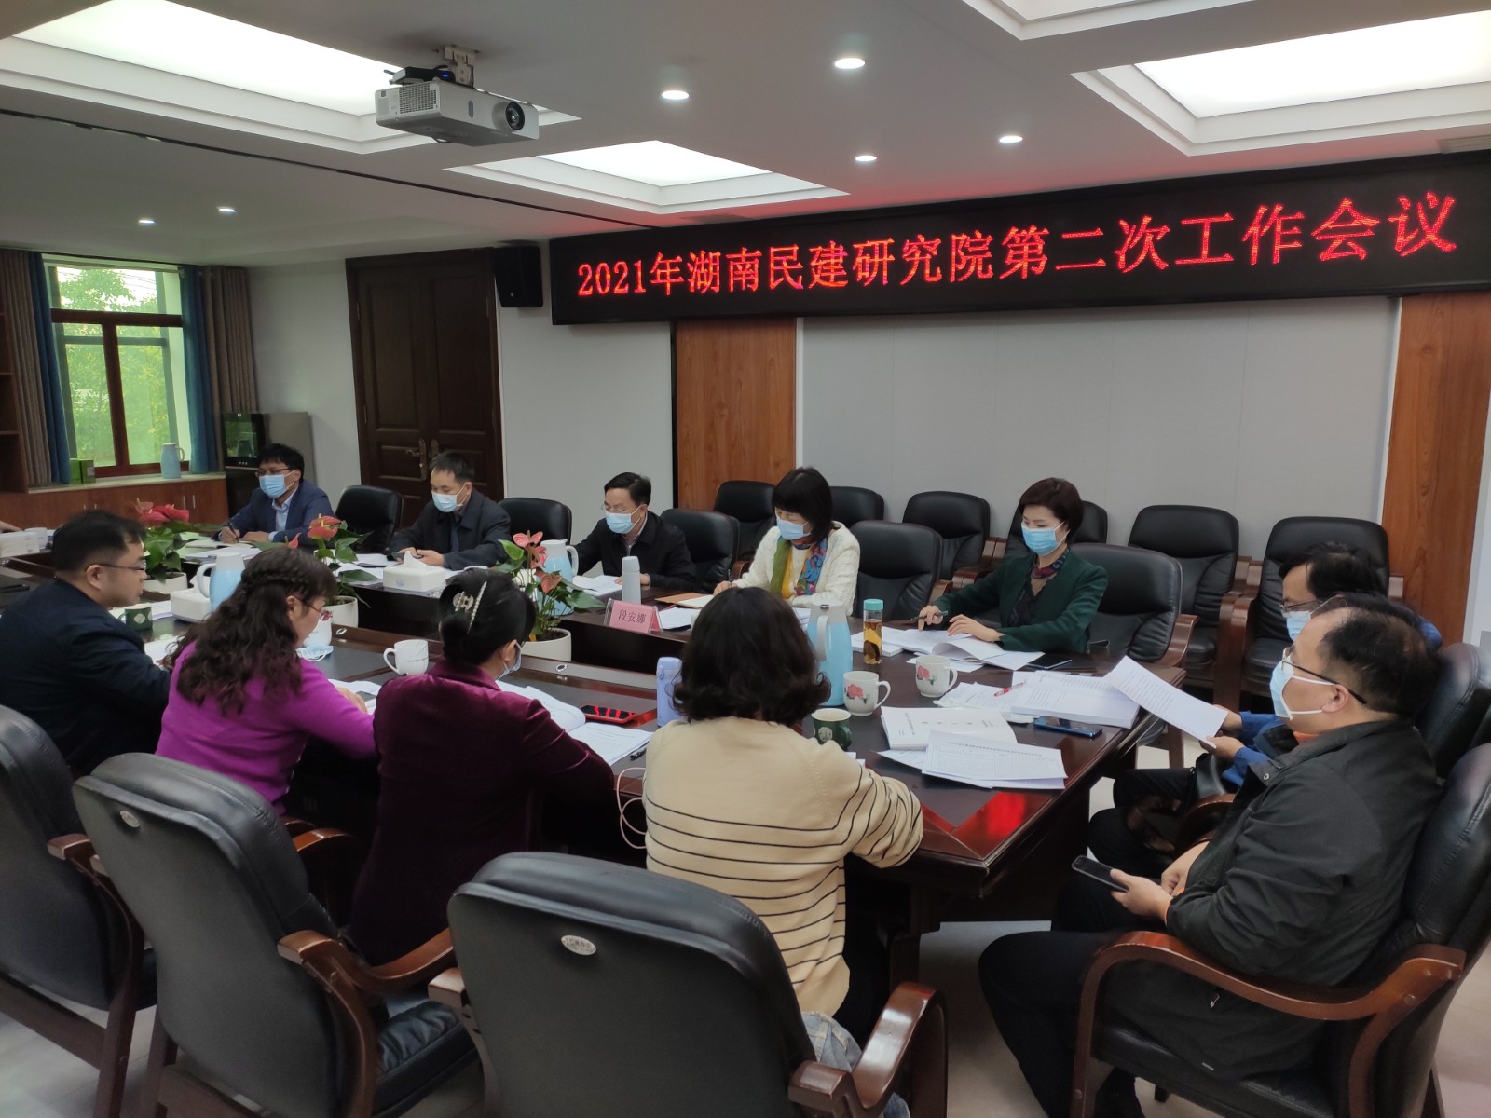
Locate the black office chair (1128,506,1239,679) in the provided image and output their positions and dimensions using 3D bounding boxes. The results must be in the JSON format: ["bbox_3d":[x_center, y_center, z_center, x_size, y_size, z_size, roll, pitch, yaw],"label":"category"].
[{"bbox_3d":[1.950,0.274,4.977,0.600,0.985,0.620,7,12,34],"label":"black office chair"}]

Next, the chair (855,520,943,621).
[{"bbox_3d":[0.448,0.365,4.450,0.610,0.980,0.670,7,12,34],"label":"chair"}]

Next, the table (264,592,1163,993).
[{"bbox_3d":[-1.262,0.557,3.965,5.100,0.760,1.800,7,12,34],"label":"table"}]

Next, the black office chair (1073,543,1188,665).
[{"bbox_3d":[1.211,0.460,3.852,0.614,0.970,0.634,8,12,39],"label":"black office chair"}]

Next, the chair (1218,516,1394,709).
[{"bbox_3d":[2.432,0.337,4.615,0.600,0.985,0.620,7,12,34],"label":"chair"}]

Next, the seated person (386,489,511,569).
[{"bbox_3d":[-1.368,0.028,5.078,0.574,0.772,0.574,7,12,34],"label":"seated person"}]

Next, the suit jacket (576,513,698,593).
[{"bbox_3d":[-0.391,0.052,4.466,0.570,0.500,0.520,6,11,31],"label":"suit jacket"}]

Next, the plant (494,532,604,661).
[{"bbox_3d":[-0.640,0.163,3.490,0.340,0.490,0.340,0,10,0],"label":"plant"}]

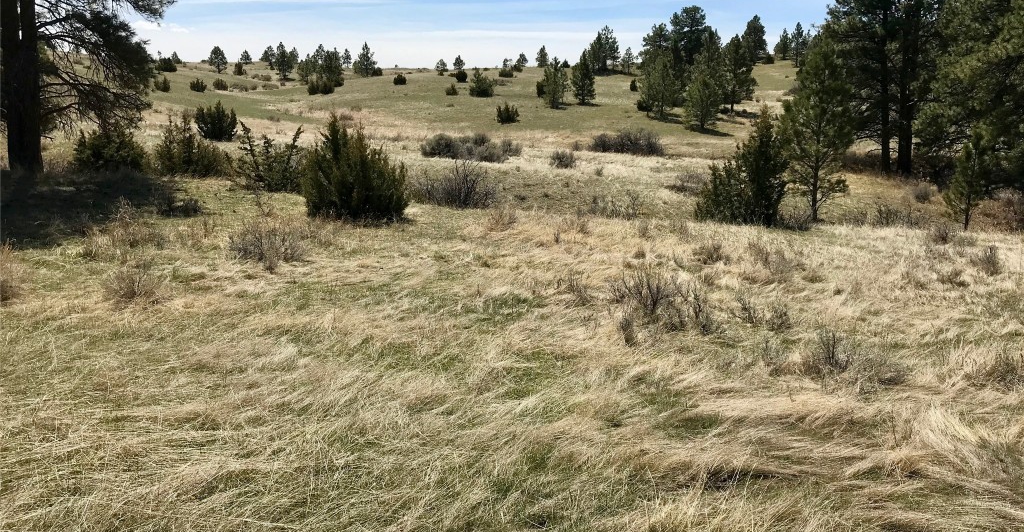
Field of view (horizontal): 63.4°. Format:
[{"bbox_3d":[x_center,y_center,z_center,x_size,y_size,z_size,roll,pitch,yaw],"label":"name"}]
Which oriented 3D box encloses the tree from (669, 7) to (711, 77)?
[{"bbox_3d":[18.858,-23.851,88.000,4.373,7.291,4.154,3,13,11],"label":"tree"}]

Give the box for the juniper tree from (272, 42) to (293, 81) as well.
[{"bbox_3d":[-23.143,-20.613,83.526,2.017,3.722,1.916,0,12,0],"label":"juniper tree"}]

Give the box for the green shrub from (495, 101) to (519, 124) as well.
[{"bbox_3d":[-0.319,-8.895,48.000,1.363,1.364,1.295,0,12,0],"label":"green shrub"}]

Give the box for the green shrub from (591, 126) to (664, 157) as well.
[{"bbox_3d":[4.462,-4.810,32.000,2.802,1.136,1.681,2,13,8],"label":"green shrub"}]

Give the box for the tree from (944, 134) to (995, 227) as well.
[{"bbox_3d":[8.830,-1.623,16.022,1.006,1.898,0.956,0,12,0],"label":"tree"}]

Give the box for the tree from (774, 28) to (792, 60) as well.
[{"bbox_3d":[32.651,-26.630,99.613,2.165,3.722,2.056,0,12,0],"label":"tree"}]

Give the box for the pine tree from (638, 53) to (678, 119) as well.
[{"bbox_3d":[8.296,-10.205,46.903,2.265,3.652,2.152,0,12,0],"label":"pine tree"}]

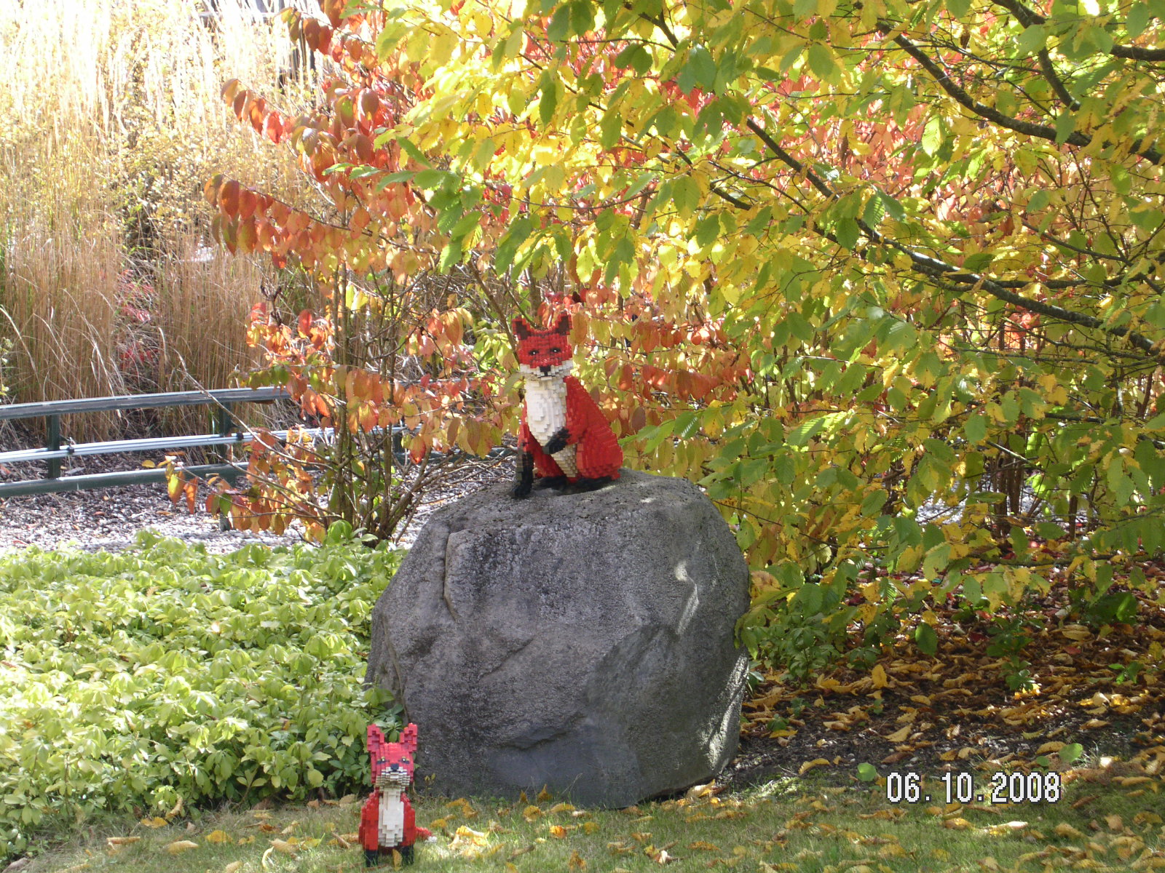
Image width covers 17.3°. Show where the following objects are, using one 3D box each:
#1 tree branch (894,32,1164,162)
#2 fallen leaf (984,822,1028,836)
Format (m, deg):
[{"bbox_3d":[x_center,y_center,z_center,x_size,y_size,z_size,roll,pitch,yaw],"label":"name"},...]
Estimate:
[{"bbox_3d":[1.020,-0.782,8.800,0.660,0.320,0.280,0,5,0],"label":"tree branch"},{"bbox_3d":[0.829,0.770,7.520,0.085,0.020,0.045,0,5,0],"label":"fallen leaf"}]

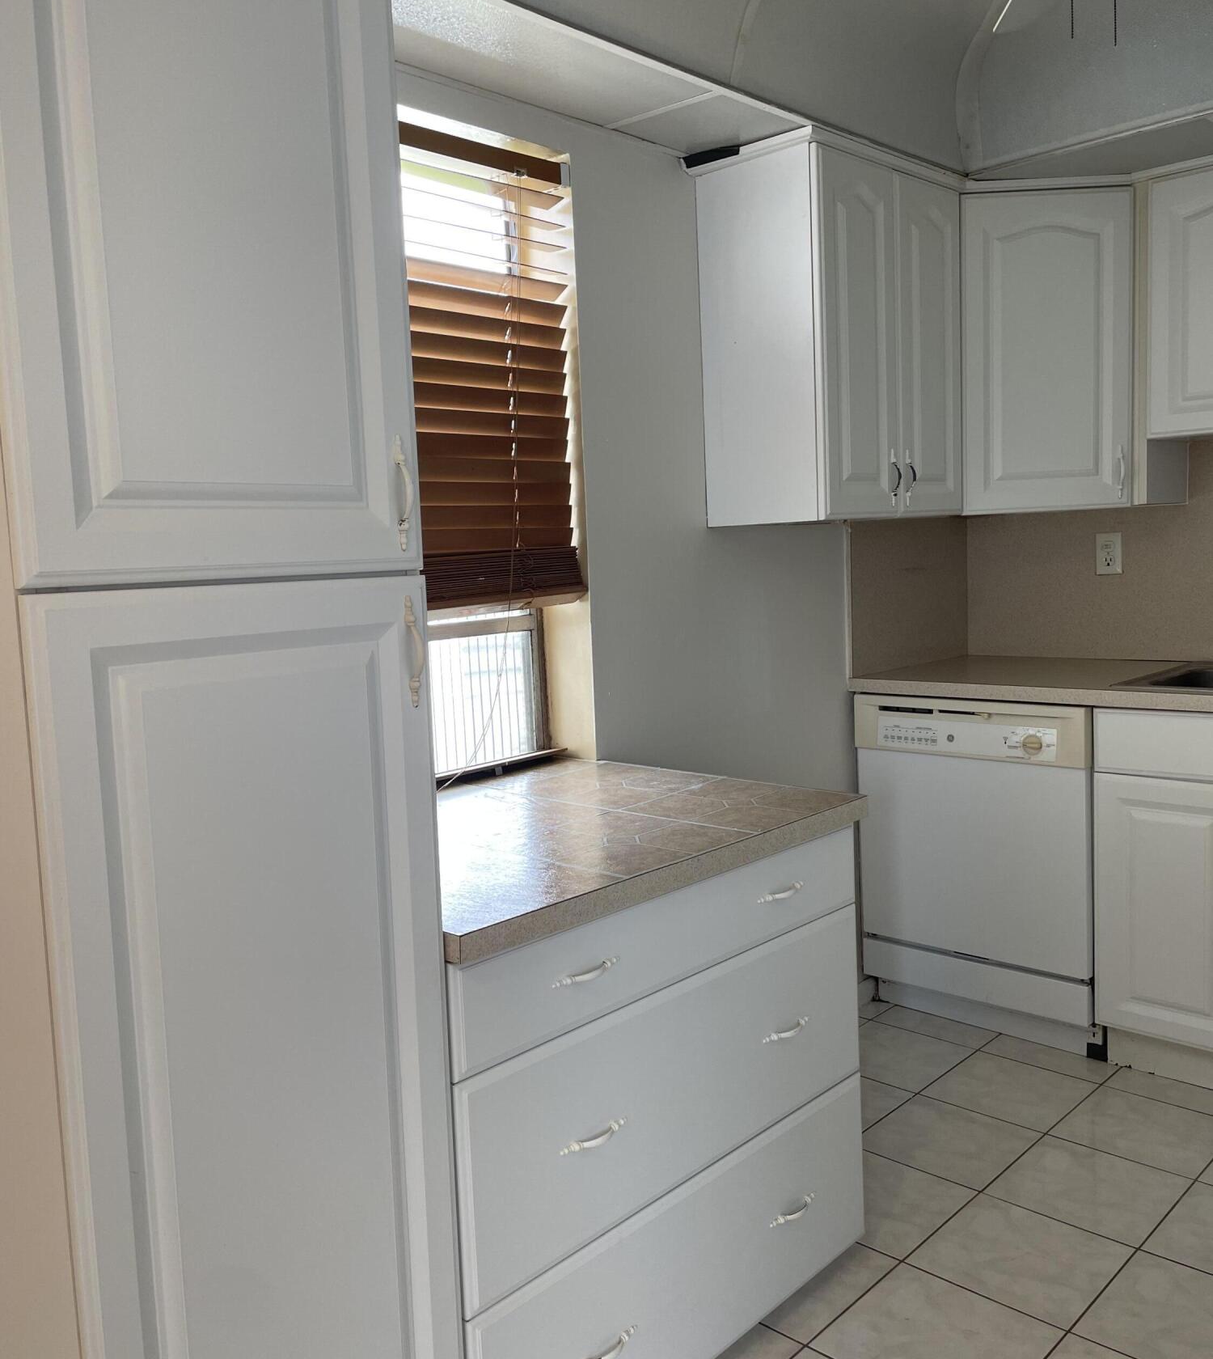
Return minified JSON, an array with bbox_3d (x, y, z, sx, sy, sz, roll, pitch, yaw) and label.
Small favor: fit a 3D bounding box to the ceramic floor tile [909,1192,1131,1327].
[{"bbox_3d":[0.743,1.039,2.182,0.302,0.010,0.299,4,9,44],"label":"ceramic floor tile"}]

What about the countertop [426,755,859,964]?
[{"bbox_3d":[-0.125,0.254,2.009,0.723,0.037,0.894,4,9,44],"label":"countertop"}]

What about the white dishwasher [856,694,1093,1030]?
[{"bbox_3d":[1.104,0.435,3.262,0.607,0.835,0.600,4,9,44],"label":"white dishwasher"}]

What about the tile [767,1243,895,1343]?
[{"bbox_3d":[0.316,1.058,2.179,0.302,0.010,0.299,4,9,44],"label":"tile"}]

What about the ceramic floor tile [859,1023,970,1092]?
[{"bbox_3d":[0.717,0.942,3.031,0.302,0.010,0.299,4,9,44],"label":"ceramic floor tile"}]

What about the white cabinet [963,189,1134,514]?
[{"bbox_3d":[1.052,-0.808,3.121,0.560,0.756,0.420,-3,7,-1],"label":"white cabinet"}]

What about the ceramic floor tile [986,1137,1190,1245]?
[{"bbox_3d":[0.950,1.005,2.396,0.302,0.010,0.299,4,9,44],"label":"ceramic floor tile"}]

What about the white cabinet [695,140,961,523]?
[{"bbox_3d":[0.531,-0.750,2.806,0.322,0.762,0.598,4,9,44],"label":"white cabinet"}]

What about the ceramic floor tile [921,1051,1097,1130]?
[{"bbox_3d":[0.937,0.956,2.820,0.302,0.010,0.299,4,9,44],"label":"ceramic floor tile"}]

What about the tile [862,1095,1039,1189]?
[{"bbox_3d":[0.730,0.990,2.607,0.302,0.010,0.299,4,9,44],"label":"tile"}]

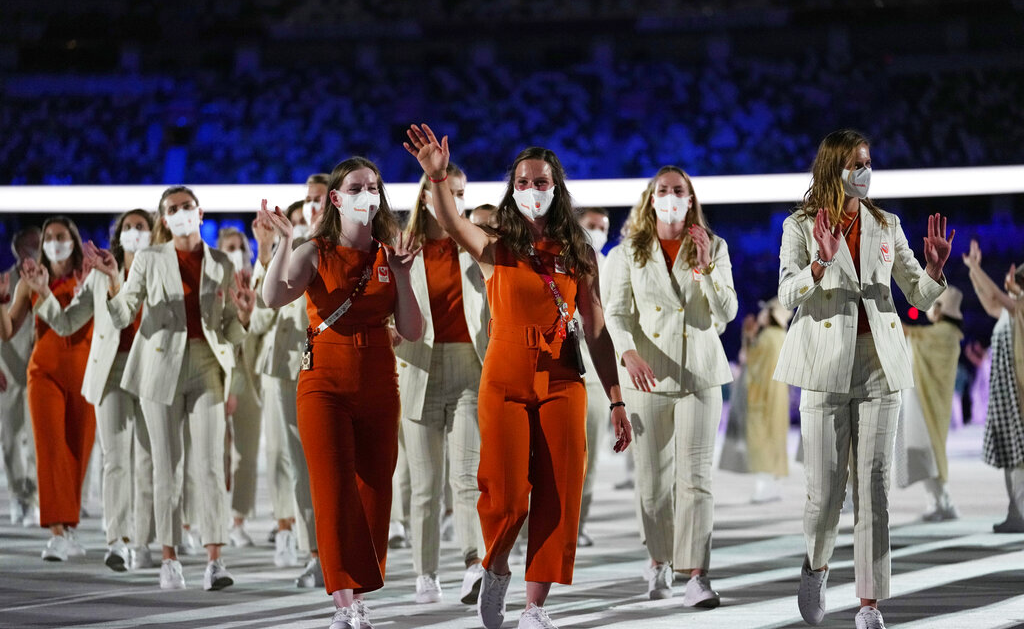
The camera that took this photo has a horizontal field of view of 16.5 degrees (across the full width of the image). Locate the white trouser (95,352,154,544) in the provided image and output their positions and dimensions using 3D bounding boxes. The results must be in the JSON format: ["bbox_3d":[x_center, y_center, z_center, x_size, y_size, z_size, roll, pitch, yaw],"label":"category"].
[{"bbox_3d":[-1.886,0.652,17.300,0.340,0.940,0.420,0,-1,0],"label":"white trouser"}]

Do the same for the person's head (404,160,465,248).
[{"bbox_3d":[-0.326,-0.457,14.650,0.250,0.370,0.280,1,-1,-29],"label":"person's head"}]

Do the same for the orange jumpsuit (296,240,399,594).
[{"bbox_3d":[-0.598,0.371,12.820,0.370,1.290,0.420,0,-1,-13],"label":"orange jumpsuit"}]

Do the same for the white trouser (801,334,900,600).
[{"bbox_3d":[1.248,0.556,13.000,0.360,0.960,0.550,0,-1,-14],"label":"white trouser"}]

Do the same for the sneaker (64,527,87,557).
[{"bbox_3d":[-2.303,1.203,18.600,0.105,0.115,0.280,0,7,-20],"label":"sneaker"}]

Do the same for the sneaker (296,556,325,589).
[{"bbox_3d":[-0.879,1.138,15.600,0.107,0.118,0.285,-1,-3,17],"label":"sneaker"}]

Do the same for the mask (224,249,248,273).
[{"bbox_3d":[-1.505,-0.290,19.300,0.135,0.125,0.090,0,-1,-27],"label":"mask"}]

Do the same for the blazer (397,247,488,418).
[{"bbox_3d":[-0.291,0.075,14.750,0.500,0.730,0.360,0,-1,-9],"label":"blazer"}]

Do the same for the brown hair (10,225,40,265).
[{"bbox_3d":[-2.945,-0.419,21.400,0.190,0.250,0.220,0,-1,-11],"label":"brown hair"}]

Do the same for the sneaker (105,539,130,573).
[{"bbox_3d":[-1.929,1.169,17.250,0.105,0.120,0.280,0,-17,6],"label":"sneaker"}]

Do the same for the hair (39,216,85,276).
[{"bbox_3d":[-2.300,-0.353,18.050,0.225,0.310,0.230,0,-1,-1],"label":"hair"}]

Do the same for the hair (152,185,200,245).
[{"bbox_3d":[-1.503,-0.443,15.800,0.200,0.260,0.240,0,-1,-8],"label":"hair"}]

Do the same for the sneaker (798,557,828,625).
[{"bbox_3d":[1.104,1.016,12.950,0.103,0.280,0.118,-1,-45,8],"label":"sneaker"}]

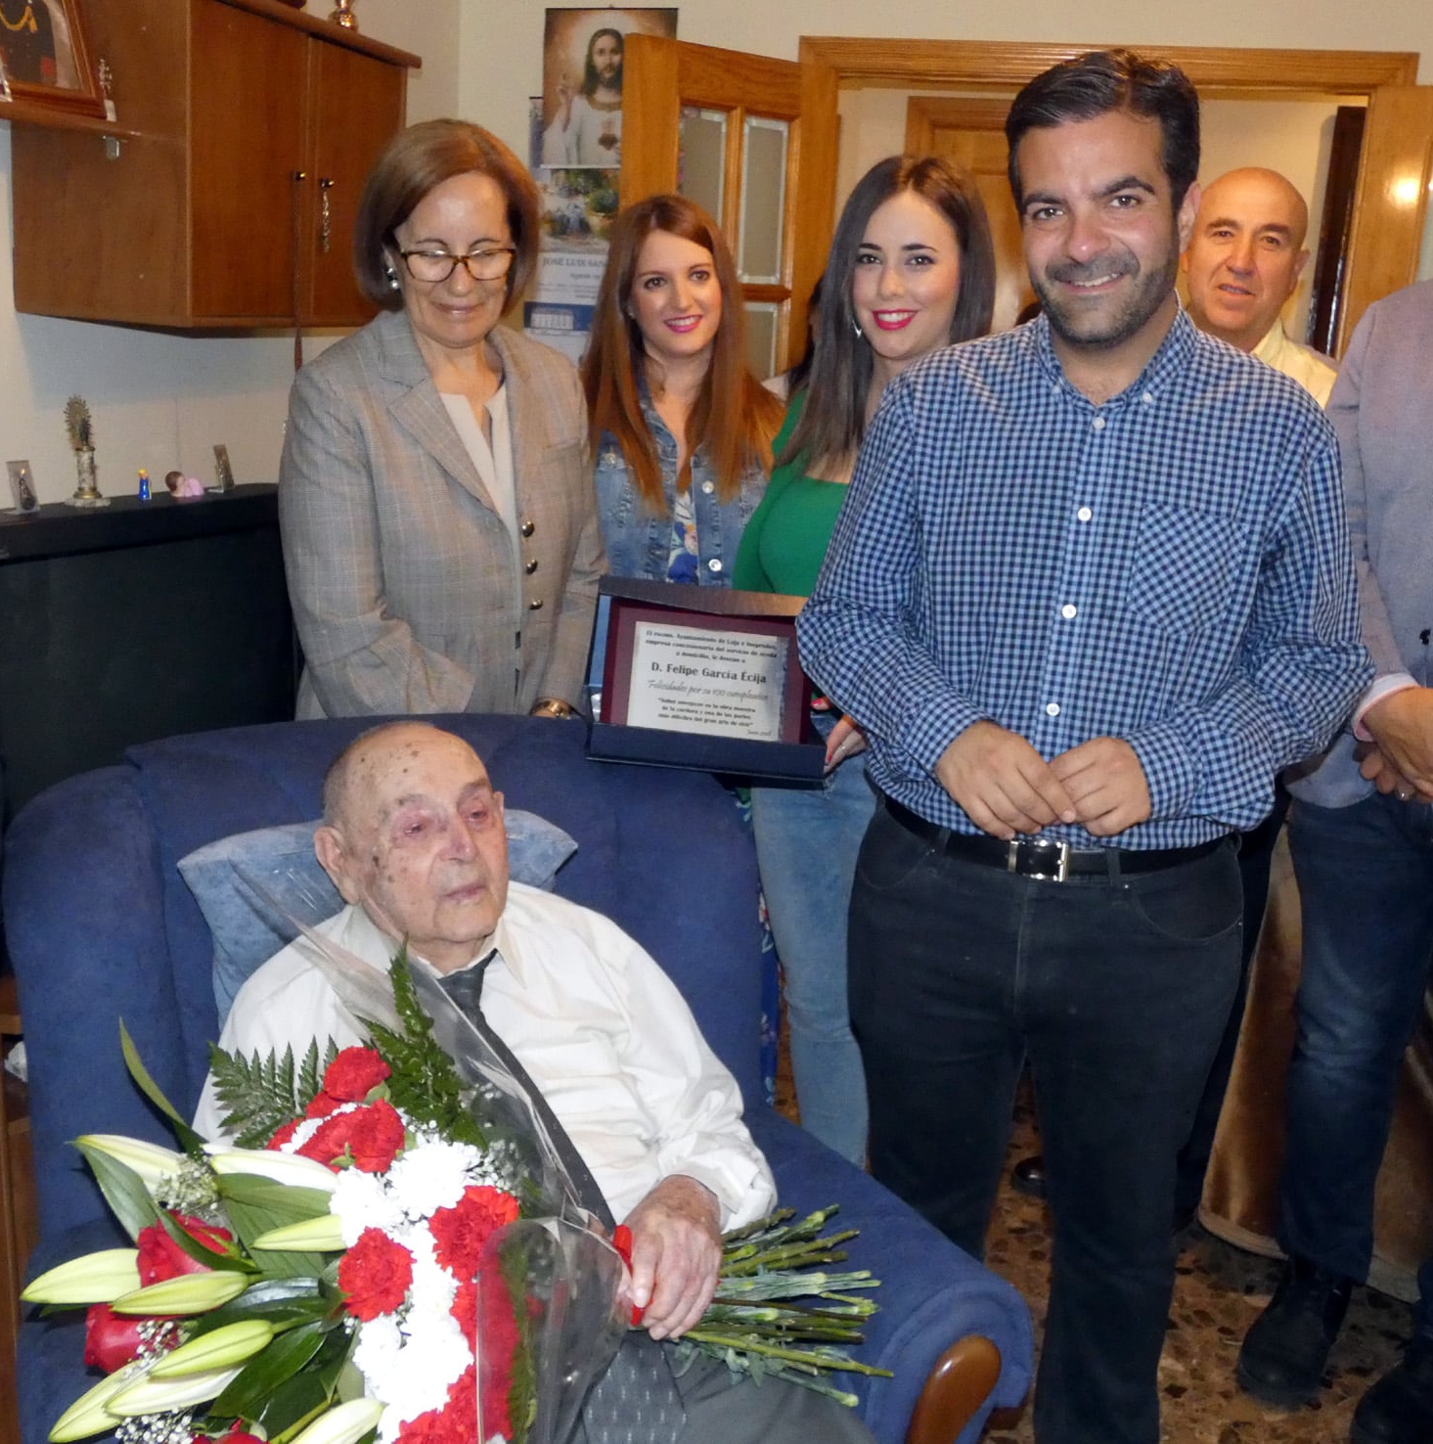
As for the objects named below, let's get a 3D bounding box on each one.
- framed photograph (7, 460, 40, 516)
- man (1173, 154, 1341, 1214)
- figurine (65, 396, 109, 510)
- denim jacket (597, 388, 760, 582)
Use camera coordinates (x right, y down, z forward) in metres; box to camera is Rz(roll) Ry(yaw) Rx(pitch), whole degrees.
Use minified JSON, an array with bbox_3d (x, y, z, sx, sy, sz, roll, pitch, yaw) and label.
[{"bbox_3d":[-0.990,-0.336,2.383,0.028,0.076,0.040,10,15,25],"label":"framed photograph"},{"bbox_3d":[0.696,0.028,2.521,0.500,1.670,0.340,10,15,26],"label":"man"},{"bbox_3d":[-0.949,-0.407,2.509,0.048,0.162,0.052,10,15,25],"label":"figurine"},{"bbox_3d":[-0.081,-0.250,2.532,0.430,0.540,0.260,2,14,-7],"label":"denim jacket"}]

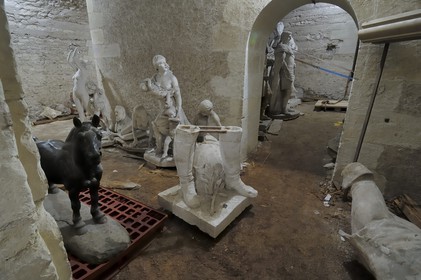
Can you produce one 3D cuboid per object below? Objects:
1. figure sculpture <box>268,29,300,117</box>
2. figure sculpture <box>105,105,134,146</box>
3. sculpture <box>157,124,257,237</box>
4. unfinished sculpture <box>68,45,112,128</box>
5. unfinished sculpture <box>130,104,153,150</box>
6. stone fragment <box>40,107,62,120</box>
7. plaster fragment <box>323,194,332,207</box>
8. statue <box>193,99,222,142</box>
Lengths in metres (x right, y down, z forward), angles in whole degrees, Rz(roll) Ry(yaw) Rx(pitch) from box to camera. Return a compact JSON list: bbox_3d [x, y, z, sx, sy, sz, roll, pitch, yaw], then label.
[{"bbox_3d":[2.169,-1.833,6.188,0.780,2.270,0.700,5,19,14],"label":"figure sculpture"},{"bbox_3d":[-1.785,-0.291,3.994,0.600,0.700,0.600,14,23,35],"label":"figure sculpture"},{"bbox_3d":[-0.045,0.293,2.055,0.798,0.840,0.562,15,23,36],"label":"sculpture"},{"bbox_3d":[-2.602,-1.093,4.643,0.750,1.800,0.600,-8,20,-24],"label":"unfinished sculpture"},{"bbox_3d":[-1.235,-0.254,3.764,0.420,0.740,0.360,6,19,17],"label":"unfinished sculpture"},{"bbox_3d":[-4.506,-0.730,5.925,0.550,0.280,0.360,-12,22,-32],"label":"stone fragment"},{"bbox_3d":[1.258,0.645,2.251,0.085,0.060,0.090,-5,19,-17],"label":"plaster fragment"},{"bbox_3d":[-0.004,-0.133,3.203,0.460,0.920,0.450,2,19,5],"label":"statue"}]

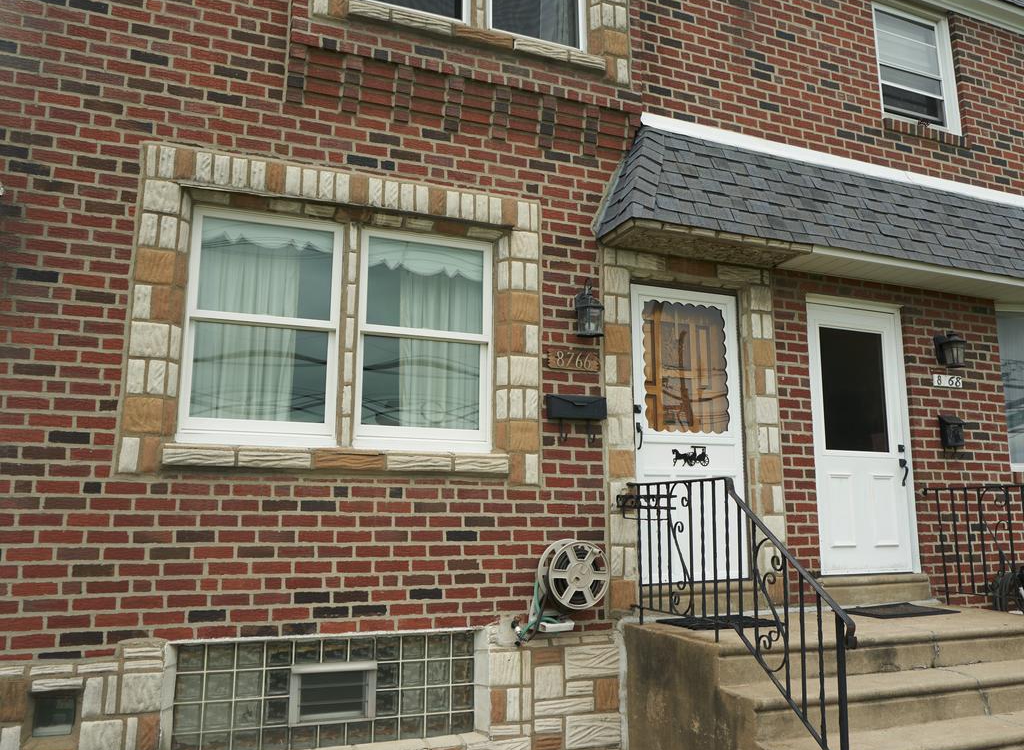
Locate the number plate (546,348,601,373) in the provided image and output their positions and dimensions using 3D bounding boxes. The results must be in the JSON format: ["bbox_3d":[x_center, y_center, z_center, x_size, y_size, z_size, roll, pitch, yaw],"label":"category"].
[{"bbox_3d":[0.400,-0.090,5.292,0.389,0.135,0.025,4,-11,-22],"label":"number plate"}]

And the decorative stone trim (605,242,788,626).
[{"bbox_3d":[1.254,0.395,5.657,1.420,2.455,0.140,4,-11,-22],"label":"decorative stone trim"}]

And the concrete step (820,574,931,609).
[{"bbox_3d":[2.644,1.567,5.972,1.000,0.185,0.150,4,-11,-22],"label":"concrete step"}]

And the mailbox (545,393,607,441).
[{"bbox_3d":[0.411,0.277,5.204,0.400,0.290,0.110,4,-11,-22],"label":"mailbox"}]

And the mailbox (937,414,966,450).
[{"bbox_3d":[3.520,0.459,6.465,0.170,0.265,0.090,4,-11,-22],"label":"mailbox"}]

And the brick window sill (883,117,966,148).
[{"bbox_3d":[3.514,-2.045,6.956,1.002,0.108,0.120,4,-11,-22],"label":"brick window sill"}]

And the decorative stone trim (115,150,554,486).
[{"bbox_3d":[-0.945,-0.307,4.804,2.418,1.859,0.150,4,-11,-22],"label":"decorative stone trim"}]

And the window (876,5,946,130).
[{"bbox_3d":[3.549,-2.751,7.221,0.800,1.070,0.100,4,-11,-22],"label":"window"}]

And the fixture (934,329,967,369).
[{"bbox_3d":[3.540,-0.213,6.540,0.150,0.280,0.190,4,-11,-22],"label":"fixture"}]

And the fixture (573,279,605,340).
[{"bbox_3d":[0.502,-0.436,5.297,0.155,0.375,0.200,4,-11,-22],"label":"fixture"}]

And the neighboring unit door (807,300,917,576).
[{"bbox_3d":[2.661,0.469,6.197,0.900,2.060,0.070,4,-11,-22],"label":"neighboring unit door"}]

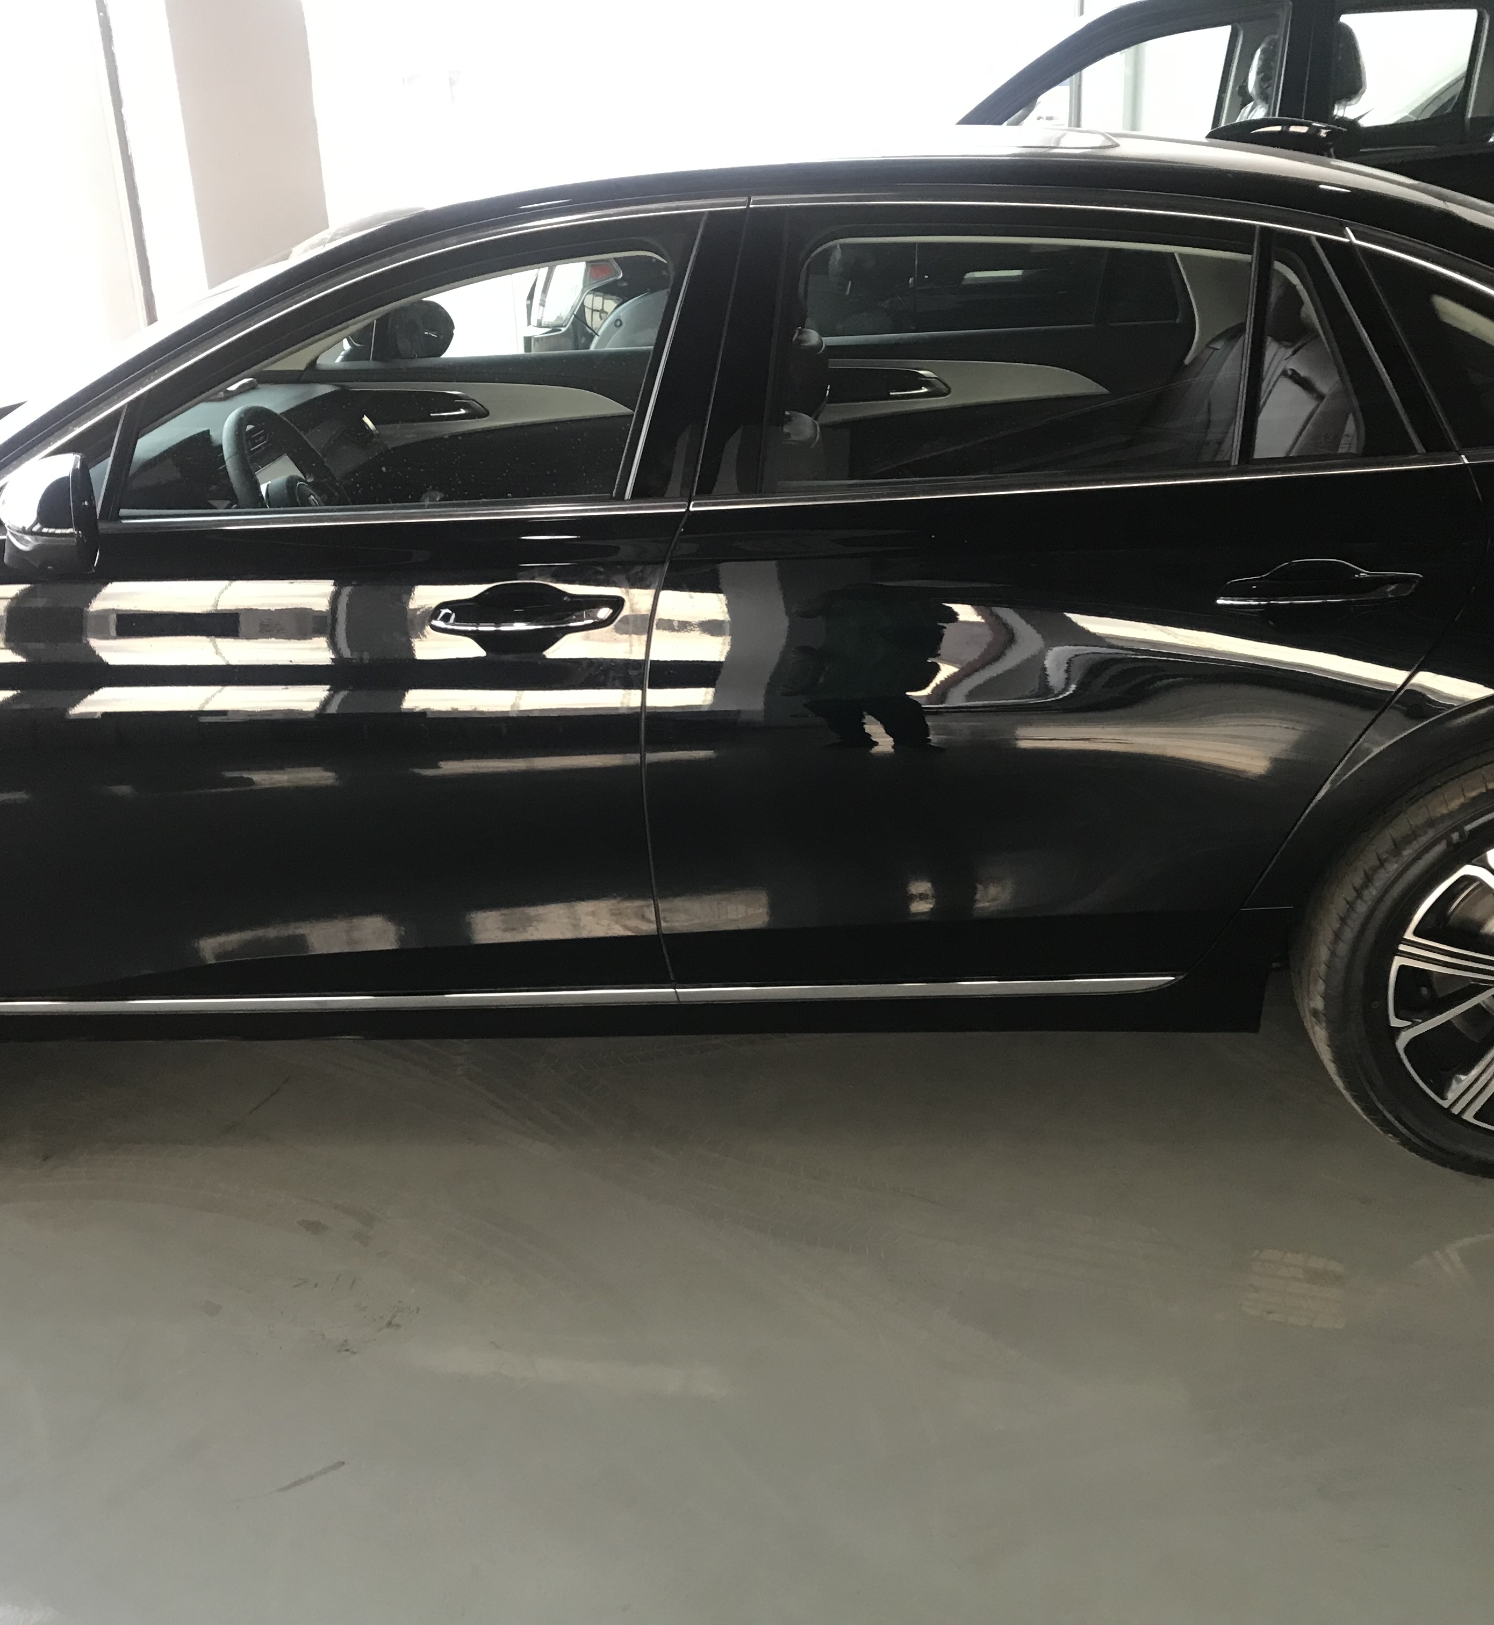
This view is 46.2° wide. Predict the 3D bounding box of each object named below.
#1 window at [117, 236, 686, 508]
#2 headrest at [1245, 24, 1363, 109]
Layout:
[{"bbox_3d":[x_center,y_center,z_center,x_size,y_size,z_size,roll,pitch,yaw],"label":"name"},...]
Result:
[{"bbox_3d":[-0.489,-0.604,2.435,0.787,0.366,0.050,-1,-7,6],"label":"window"},{"bbox_3d":[1.697,-2.276,5.350,0.200,0.240,0.270,-1,21,5],"label":"headrest"}]

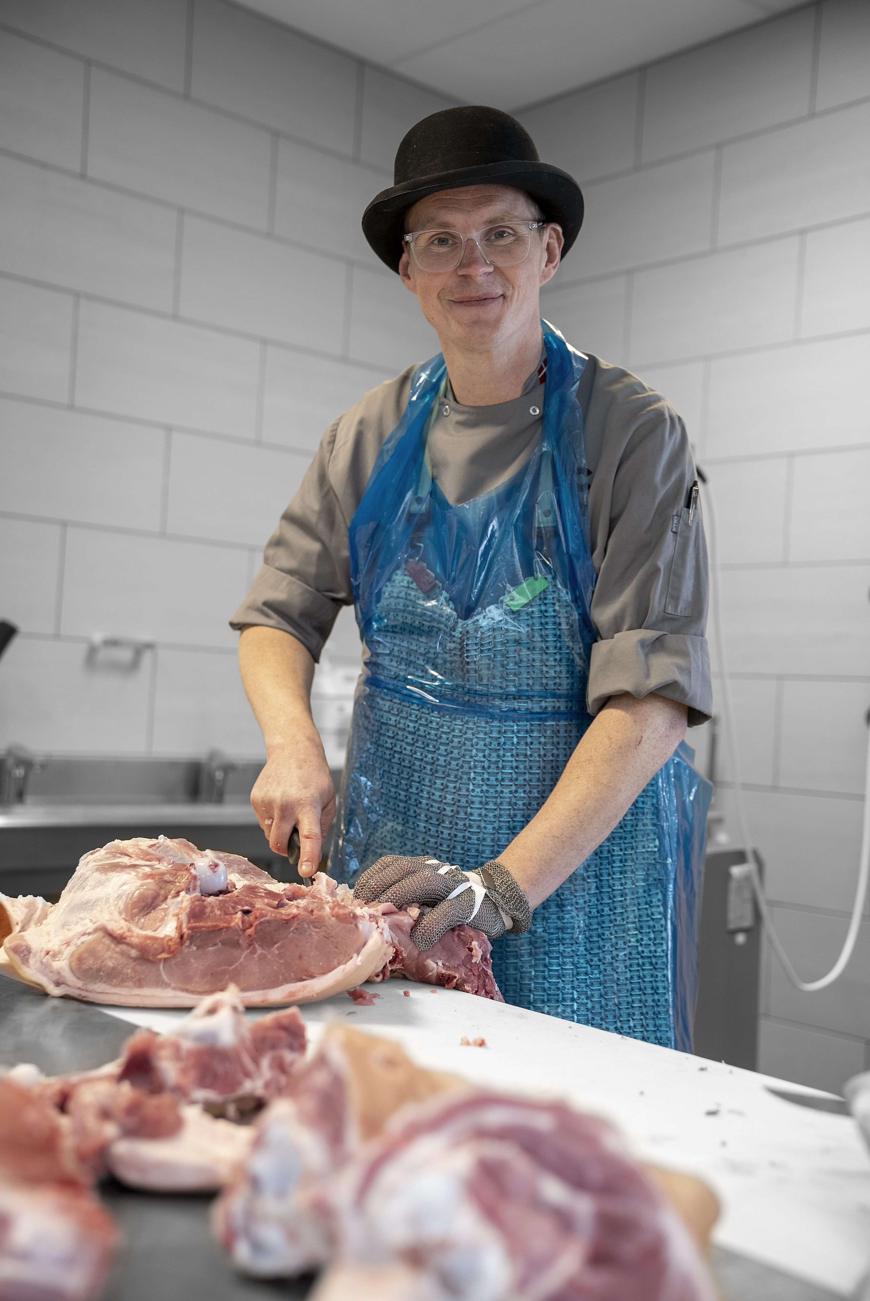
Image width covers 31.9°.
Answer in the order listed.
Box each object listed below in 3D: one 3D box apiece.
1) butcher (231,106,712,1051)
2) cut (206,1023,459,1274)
[{"bbox_3d":[0.070,0.296,1.750,0.540,1.820,0.500,2,-2,25],"label":"butcher"},{"bbox_3d":[-0.042,0.297,0.980,0.125,0.130,0.220,2,-2,27],"label":"cut"}]

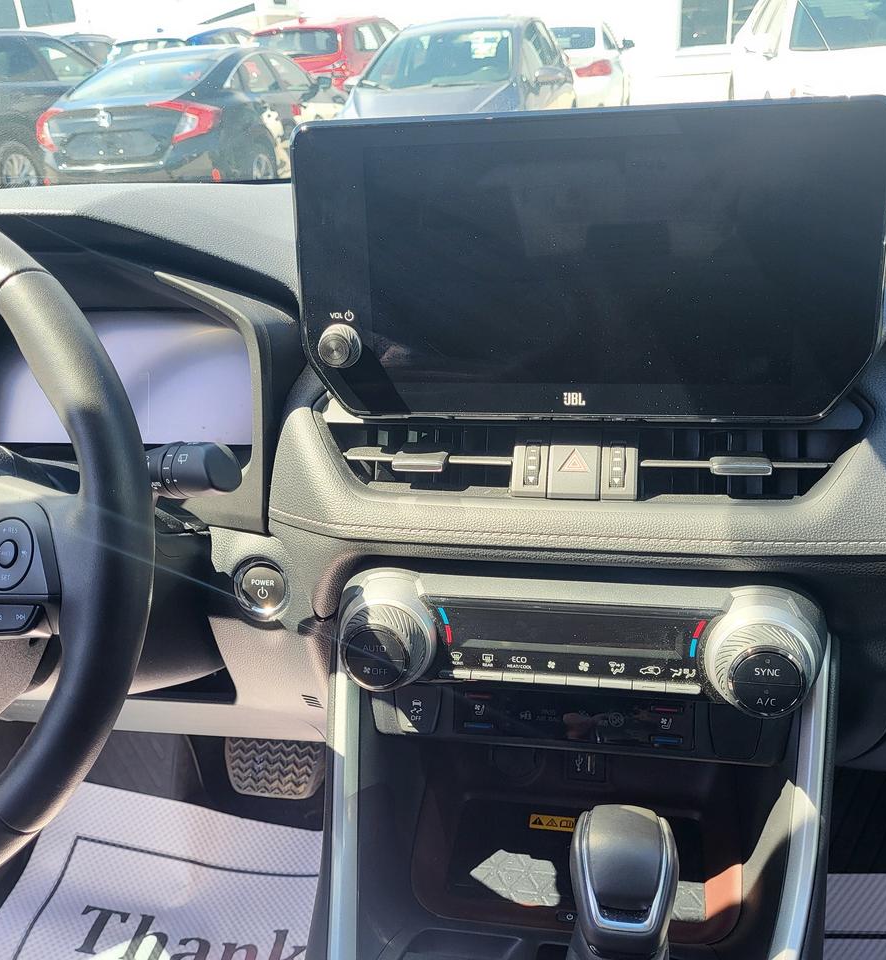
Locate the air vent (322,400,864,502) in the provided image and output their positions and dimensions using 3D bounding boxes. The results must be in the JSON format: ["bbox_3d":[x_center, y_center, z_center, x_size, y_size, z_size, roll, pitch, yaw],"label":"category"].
[{"bbox_3d":[0.078,-0.019,0.569,0.308,0.058,0.040,2,17,13],"label":"air vent"}]

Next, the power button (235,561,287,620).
[{"bbox_3d":[-0.117,0.070,0.618,0.033,0.033,0.017,2,8,13],"label":"power button"}]

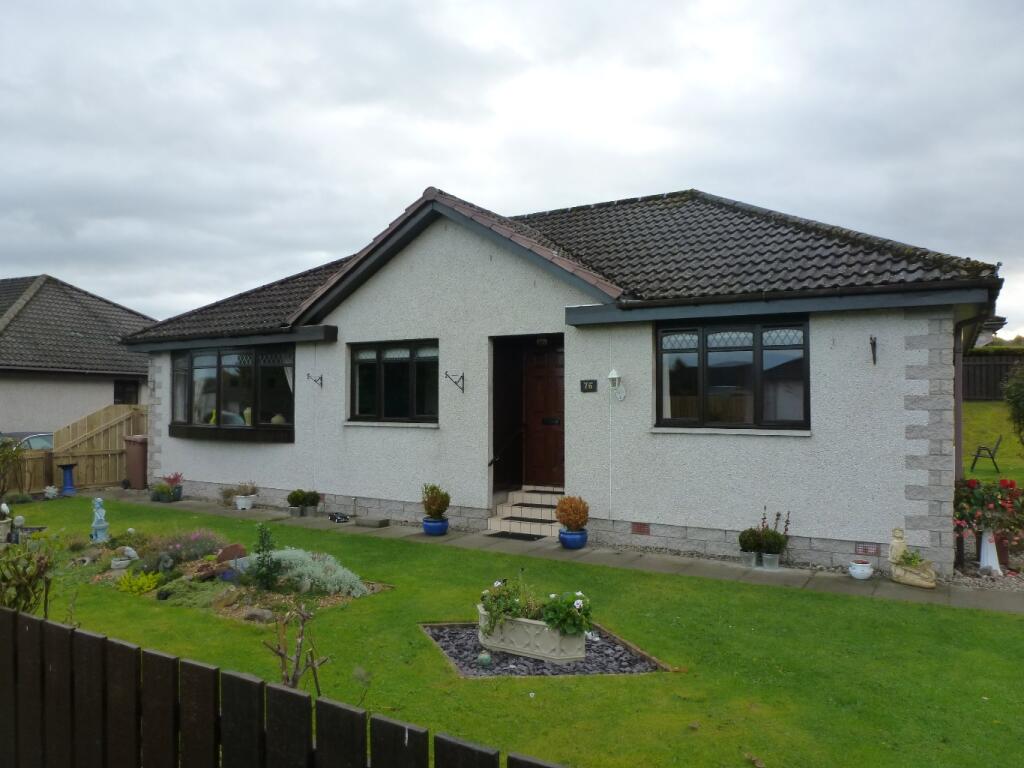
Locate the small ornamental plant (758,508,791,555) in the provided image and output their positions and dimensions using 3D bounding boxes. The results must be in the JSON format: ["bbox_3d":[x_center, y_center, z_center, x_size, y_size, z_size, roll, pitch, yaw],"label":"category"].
[{"bbox_3d":[2.781,1.567,7.547,0.320,0.487,0.300,-1,-1,30],"label":"small ornamental plant"}]

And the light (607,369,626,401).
[{"bbox_3d":[1.255,0.005,8.512,0.160,0.370,0.270,0,-1,29],"label":"light"}]

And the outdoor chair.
[{"bbox_3d":[11.495,1.684,17.200,0.650,0.910,0.580,-1,-1,33],"label":"outdoor chair"}]

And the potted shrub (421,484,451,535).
[{"bbox_3d":[-1.020,1.650,9.466,0.390,0.673,0.390,0,-1,0],"label":"potted shrub"}]

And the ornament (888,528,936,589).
[{"bbox_3d":[3.916,1.685,6.944,0.420,0.510,0.260,-1,-2,35],"label":"ornament"}]

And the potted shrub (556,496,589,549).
[{"bbox_3d":[0.738,1.675,8.660,0.390,0.603,0.390,0,-1,0],"label":"potted shrub"}]

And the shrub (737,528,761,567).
[{"bbox_3d":[2.589,1.777,7.740,0.270,0.420,0.270,0,-1,29],"label":"shrub"}]

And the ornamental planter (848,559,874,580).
[{"bbox_3d":[3.502,1.869,7.116,0.250,0.160,0.240,-1,-1,30],"label":"ornamental planter"}]

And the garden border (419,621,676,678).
[{"bbox_3d":[0.166,1.862,4.989,1.662,0.080,1.139,0,-1,-5],"label":"garden border"}]

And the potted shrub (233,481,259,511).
[{"bbox_3d":[-4.330,1.791,11.533,0.410,0.447,0.400,0,-1,29],"label":"potted shrub"}]

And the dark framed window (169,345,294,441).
[{"bbox_3d":[-5.039,0.204,12.396,3.300,1.570,0.380,-1,-1,30],"label":"dark framed window"}]

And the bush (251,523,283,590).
[{"bbox_3d":[-2.282,1.603,6.600,0.290,0.600,0.280,0,-1,29],"label":"bush"}]

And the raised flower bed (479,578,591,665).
[{"bbox_3d":[0.167,1.637,4.973,0.780,0.400,0.370,0,-1,29],"label":"raised flower bed"}]

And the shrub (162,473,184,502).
[{"bbox_3d":[-5.944,1.806,12.450,0.360,0.500,0.340,0,-1,29],"label":"shrub"}]

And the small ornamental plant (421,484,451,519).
[{"bbox_3d":[-1.015,1.570,9.430,0.380,0.443,0.380,0,-1,0],"label":"small ornamental plant"}]

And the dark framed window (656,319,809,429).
[{"bbox_3d":[2.534,-0.091,8.247,1.750,1.230,0.100,-1,-1,30],"label":"dark framed window"}]

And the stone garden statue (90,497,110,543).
[{"bbox_3d":[-5.100,1.683,8.800,0.230,0.560,0.220,0,-1,-18],"label":"stone garden statue"}]

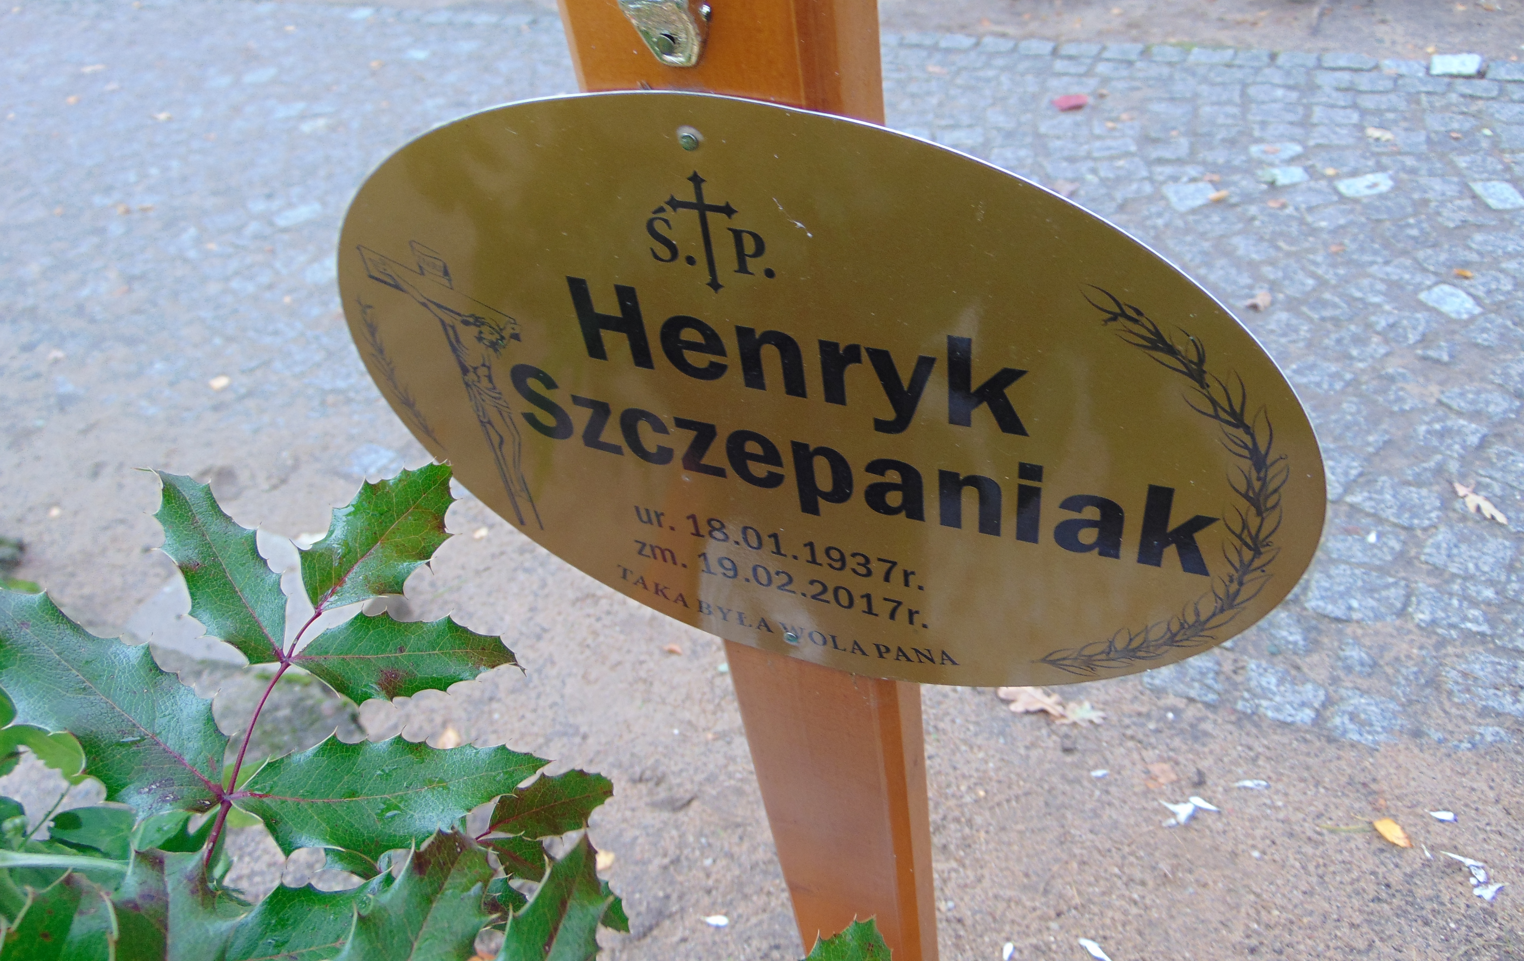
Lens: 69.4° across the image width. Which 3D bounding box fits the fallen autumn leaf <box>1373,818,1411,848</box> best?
[{"bbox_3d":[0.713,0.397,1.241,0.026,0.008,0.044,-35,48,-25],"label":"fallen autumn leaf"}]

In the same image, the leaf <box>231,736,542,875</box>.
[{"bbox_3d":[-0.104,0.087,0.308,0.089,0.015,0.044,-7,42,3],"label":"leaf"}]

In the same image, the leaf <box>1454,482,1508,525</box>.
[{"bbox_3d":[1.020,0.033,1.565,0.045,0.018,0.092,-19,43,-9],"label":"leaf"}]

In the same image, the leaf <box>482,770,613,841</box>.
[{"bbox_3d":[-0.075,0.113,0.381,0.050,0.010,0.028,-19,43,-10],"label":"leaf"}]

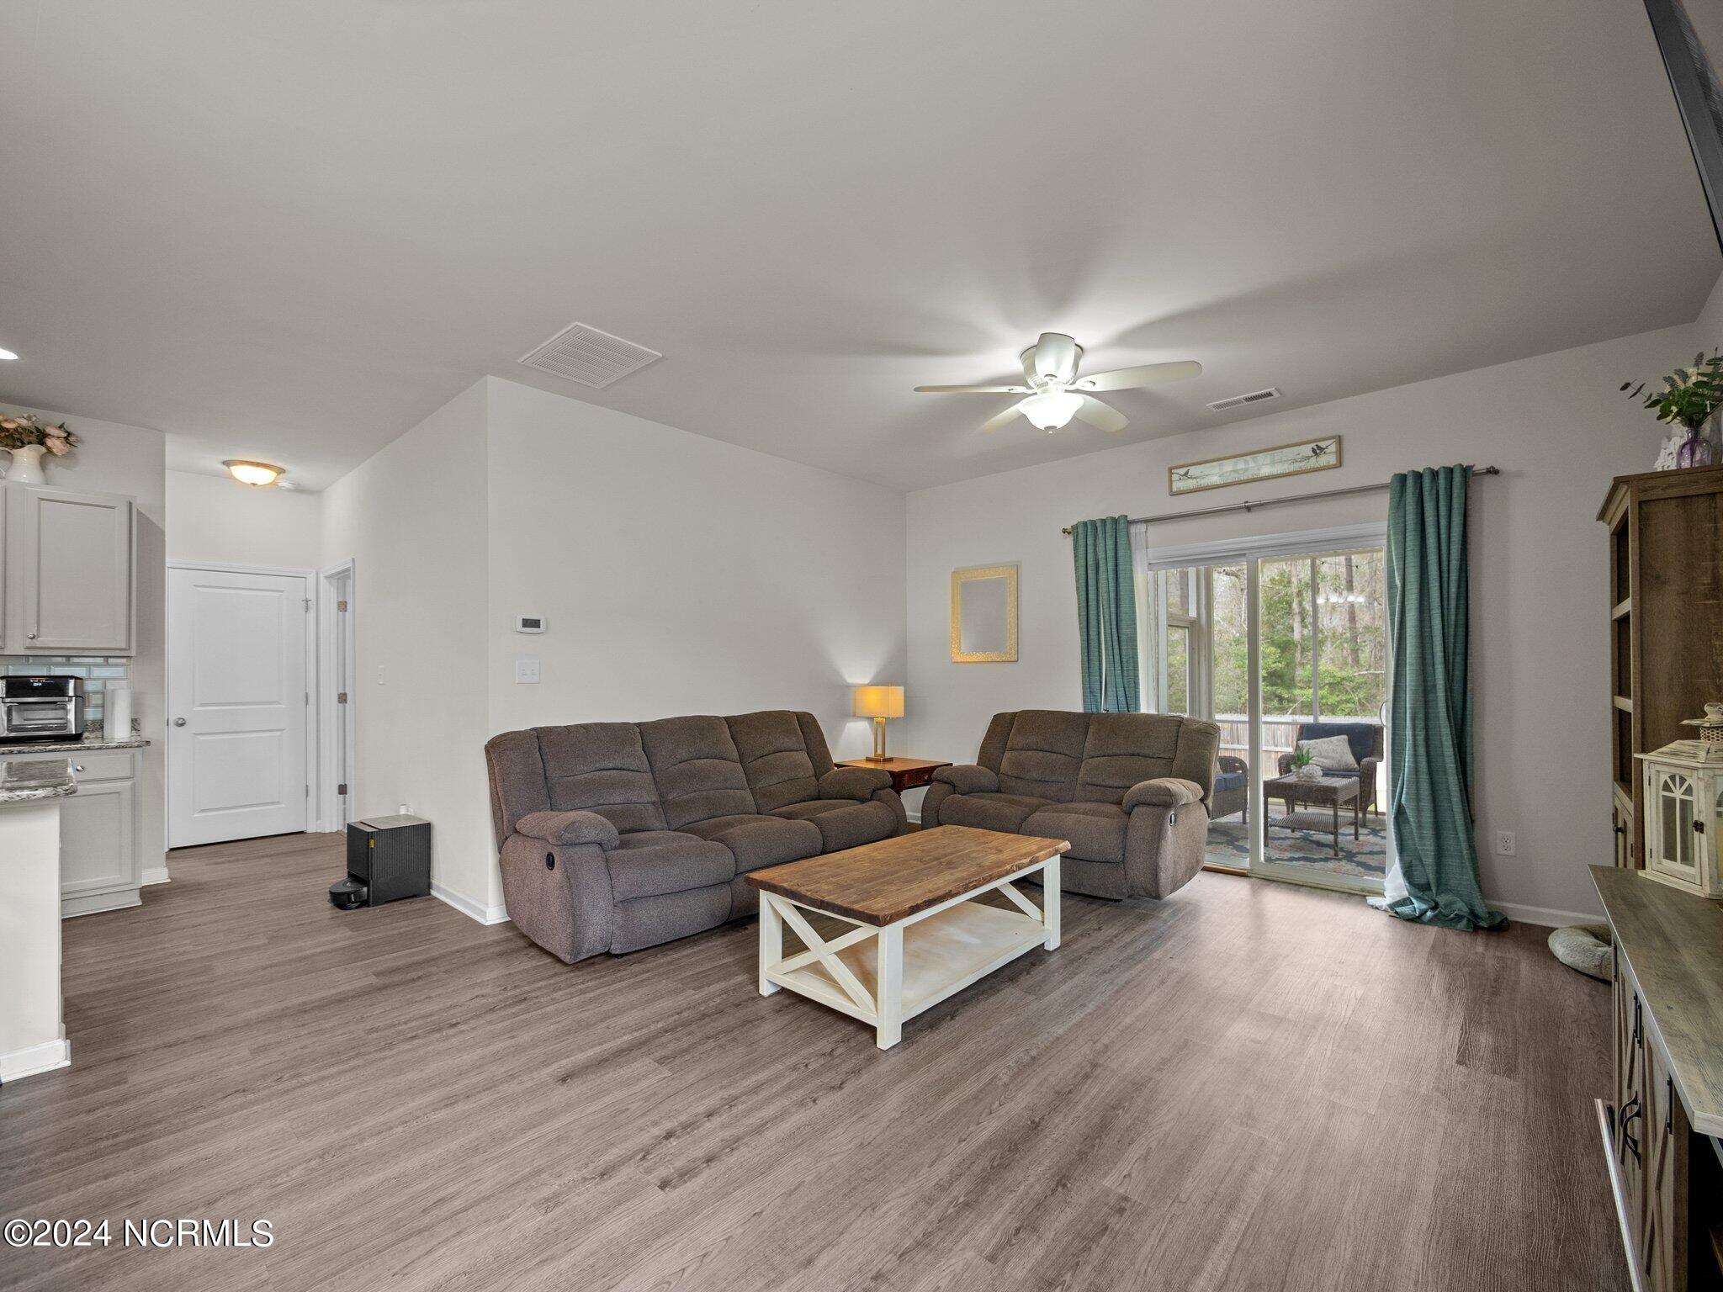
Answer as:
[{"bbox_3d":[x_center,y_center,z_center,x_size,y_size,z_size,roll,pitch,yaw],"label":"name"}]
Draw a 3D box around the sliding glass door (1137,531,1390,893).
[{"bbox_3d":[2.390,0.357,4.229,1.460,1.990,0.120,-2,-2,41],"label":"sliding glass door"}]

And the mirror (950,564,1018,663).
[{"bbox_3d":[0.937,-0.238,5.367,0.600,0.735,0.030,-2,-2,41],"label":"mirror"}]

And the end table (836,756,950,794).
[{"bbox_3d":[0.246,1.126,5.069,0.580,0.540,0.600,1,-3,-45],"label":"end table"}]

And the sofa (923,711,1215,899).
[{"bbox_3d":[1.242,0.904,4.313,1.600,0.935,0.920,-2,-2,41],"label":"sofa"}]

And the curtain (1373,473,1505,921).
[{"bbox_3d":[2.868,0.208,3.506,0.470,2.230,0.300,-2,-2,41],"label":"curtain"}]

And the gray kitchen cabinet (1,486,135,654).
[{"bbox_3d":[-4.388,-0.390,3.876,0.330,0.900,0.470,-2,-2,41],"label":"gray kitchen cabinet"}]

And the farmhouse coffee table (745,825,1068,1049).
[{"bbox_3d":[0.242,1.109,2.850,0.700,0.455,1.210,-2,-3,45],"label":"farmhouse coffee table"}]

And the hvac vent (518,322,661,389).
[{"bbox_3d":[-1.303,-1.365,3.342,0.595,0.020,0.420,-2,-2,41],"label":"hvac vent"}]

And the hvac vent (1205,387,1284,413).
[{"bbox_3d":[2.178,-1.390,3.964,0.355,0.020,0.150,-2,-2,41],"label":"hvac vent"}]

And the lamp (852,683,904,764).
[{"bbox_3d":[0.135,0.586,5.177,0.350,0.570,0.170,-2,-2,41],"label":"lamp"}]

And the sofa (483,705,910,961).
[{"bbox_3d":[-0.734,0.904,3.971,0.900,0.960,2.270,-2,-2,41],"label":"sofa"}]

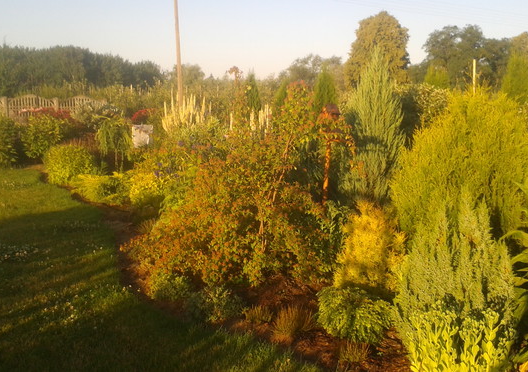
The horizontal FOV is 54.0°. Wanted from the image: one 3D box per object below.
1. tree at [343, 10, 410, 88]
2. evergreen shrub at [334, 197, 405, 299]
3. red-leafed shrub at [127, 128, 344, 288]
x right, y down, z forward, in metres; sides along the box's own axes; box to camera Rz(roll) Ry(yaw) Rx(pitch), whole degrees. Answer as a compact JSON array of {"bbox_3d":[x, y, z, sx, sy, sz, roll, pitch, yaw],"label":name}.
[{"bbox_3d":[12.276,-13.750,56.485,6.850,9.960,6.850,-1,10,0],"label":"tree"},{"bbox_3d":[0.791,0.455,3.923,0.500,0.710,0.470,2,10,12],"label":"evergreen shrub"},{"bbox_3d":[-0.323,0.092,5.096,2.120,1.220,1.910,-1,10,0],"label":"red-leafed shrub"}]

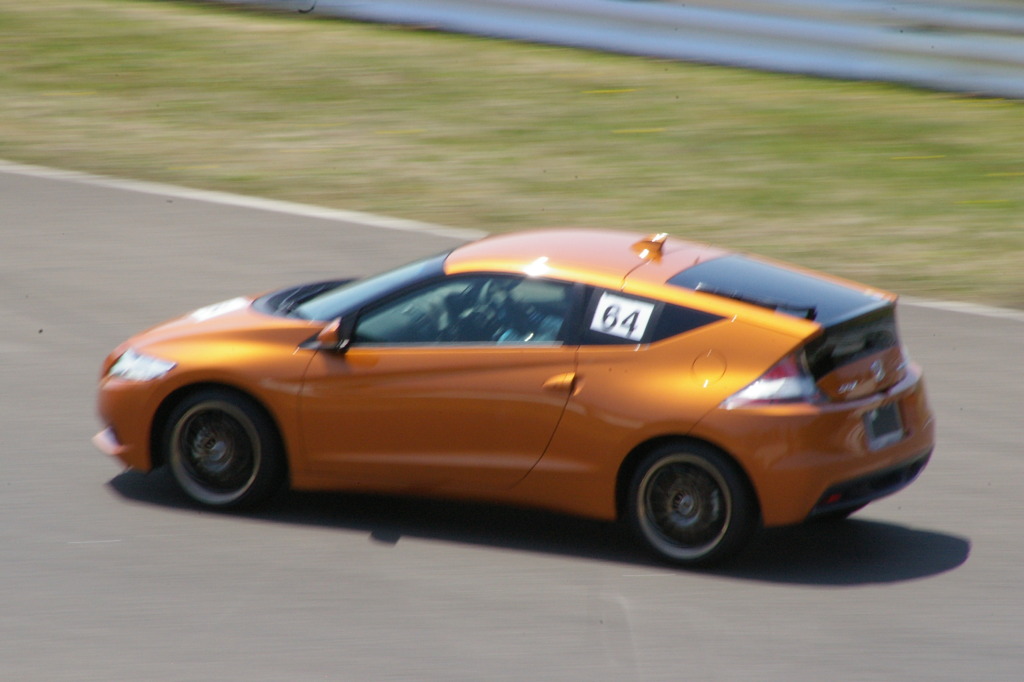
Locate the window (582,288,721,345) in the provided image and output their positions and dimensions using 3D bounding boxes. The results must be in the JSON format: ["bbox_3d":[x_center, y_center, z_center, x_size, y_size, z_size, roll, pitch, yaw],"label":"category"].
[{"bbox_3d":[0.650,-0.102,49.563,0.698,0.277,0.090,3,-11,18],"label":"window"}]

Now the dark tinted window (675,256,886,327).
[{"bbox_3d":[1.265,-0.246,49.954,0.817,0.110,0.920,17,16,22],"label":"dark tinted window"}]

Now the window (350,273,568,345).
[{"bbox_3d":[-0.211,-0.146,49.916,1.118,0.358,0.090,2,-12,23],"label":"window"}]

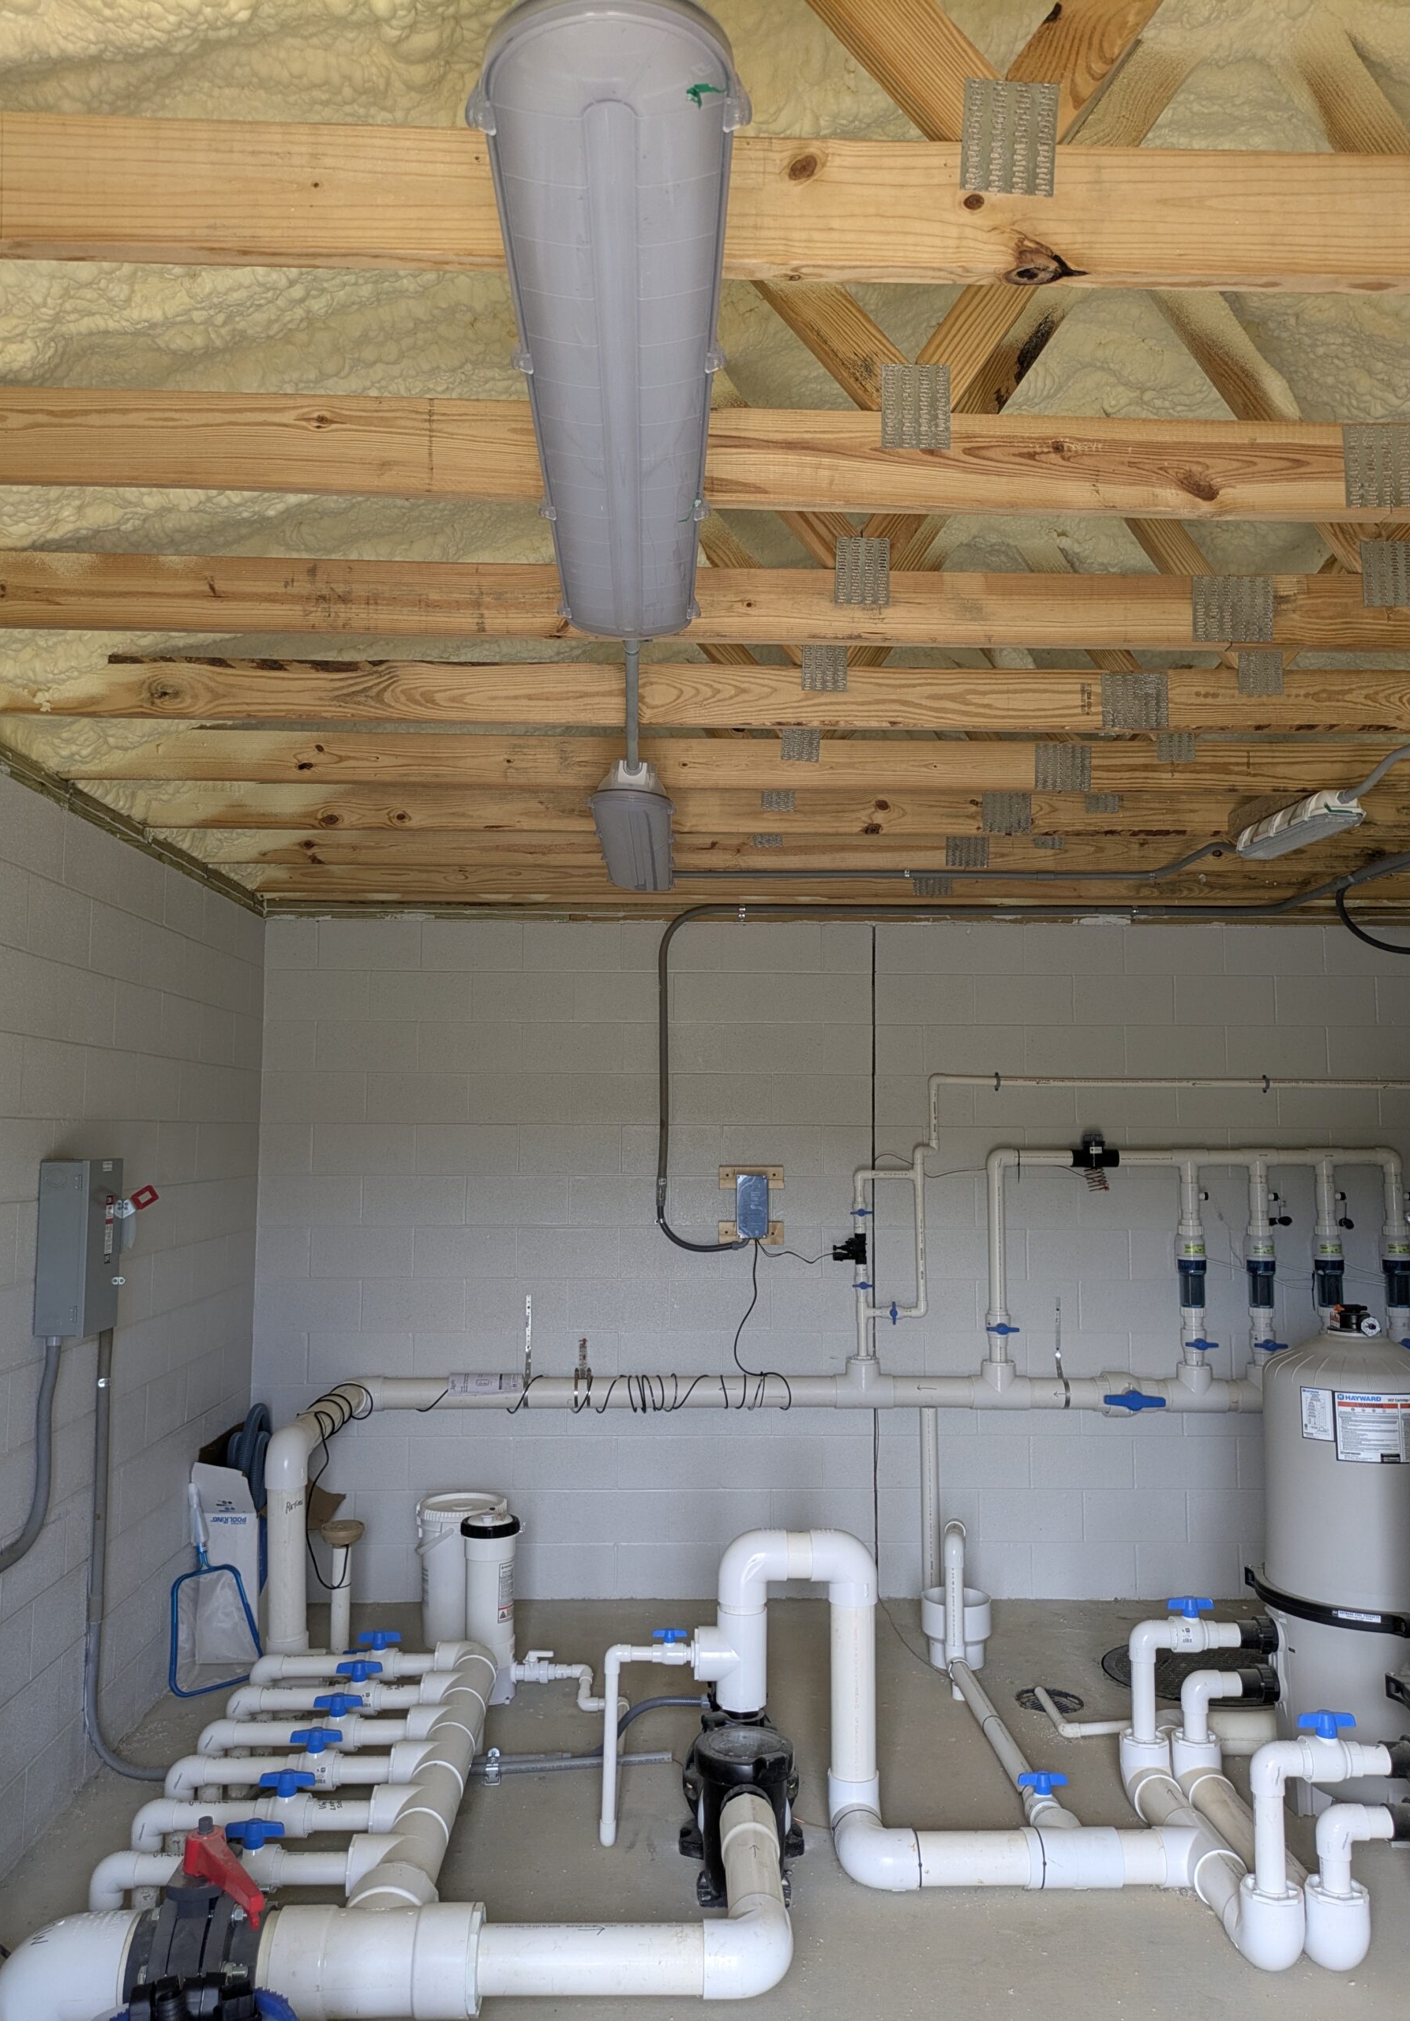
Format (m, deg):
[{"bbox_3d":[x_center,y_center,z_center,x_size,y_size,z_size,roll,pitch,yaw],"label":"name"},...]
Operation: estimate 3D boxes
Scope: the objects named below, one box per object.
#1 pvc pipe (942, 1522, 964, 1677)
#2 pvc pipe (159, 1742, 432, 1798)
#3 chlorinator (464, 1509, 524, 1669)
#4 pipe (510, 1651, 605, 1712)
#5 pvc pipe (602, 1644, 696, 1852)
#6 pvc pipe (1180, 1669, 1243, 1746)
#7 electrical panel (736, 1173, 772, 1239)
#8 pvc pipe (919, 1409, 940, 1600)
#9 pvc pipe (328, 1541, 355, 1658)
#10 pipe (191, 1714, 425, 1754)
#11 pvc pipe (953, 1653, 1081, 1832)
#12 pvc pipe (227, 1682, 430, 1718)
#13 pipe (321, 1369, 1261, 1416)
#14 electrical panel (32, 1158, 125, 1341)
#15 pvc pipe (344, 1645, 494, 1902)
[{"bbox_3d":[0.806,1.903,4.729,0.065,0.482,0.090,0,-5,-2],"label":"pvc pipe"},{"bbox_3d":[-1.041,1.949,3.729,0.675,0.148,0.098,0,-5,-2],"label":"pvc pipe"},{"bbox_3d":[-0.693,1.925,4.741,0.188,0.574,0.188,0,-5,0],"label":"chlorinator"},{"bbox_3d":[-0.459,2.136,4.648,0.337,0.140,0.235,0,-5,-1],"label":"pipe"},{"bbox_3d":[-0.146,1.888,3.764,0.240,0.488,0.060,0,-5,-1],"label":"pvc pipe"},{"bbox_3d":[1.377,1.889,3.959,0.169,0.193,0.076,0,-5,-1],"label":"pvc pipe"},{"bbox_3d":[0.189,0.774,5.730,0.122,0.249,0.080,0,-5,-2],"label":"electrical panel"},{"bbox_3d":[0.867,1.908,5.608,0.064,0.771,0.064,0,-5,-1],"label":"pvc pipe"},{"bbox_3d":[-1.250,2.034,5.012,0.061,0.398,0.061,0,-5,-1],"label":"pvc pipe"},{"bbox_3d":[-1.040,1.918,3.860,0.593,0.103,0.092,0,-5,-2],"label":"pipe"},{"bbox_3d":[0.863,2.097,4.231,0.096,0.130,1.048,1,-5,-5],"label":"pvc pipe"},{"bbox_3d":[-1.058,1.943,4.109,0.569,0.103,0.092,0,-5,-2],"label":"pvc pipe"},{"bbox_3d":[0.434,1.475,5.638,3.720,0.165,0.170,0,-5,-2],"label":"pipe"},{"bbox_3d":[-1.636,0.615,3.829,0.126,0.443,0.225,0,-5,-2],"label":"electrical panel"},{"bbox_3d":[-0.704,1.946,3.748,0.200,0.144,1.545,0,-5,-2],"label":"pvc pipe"}]

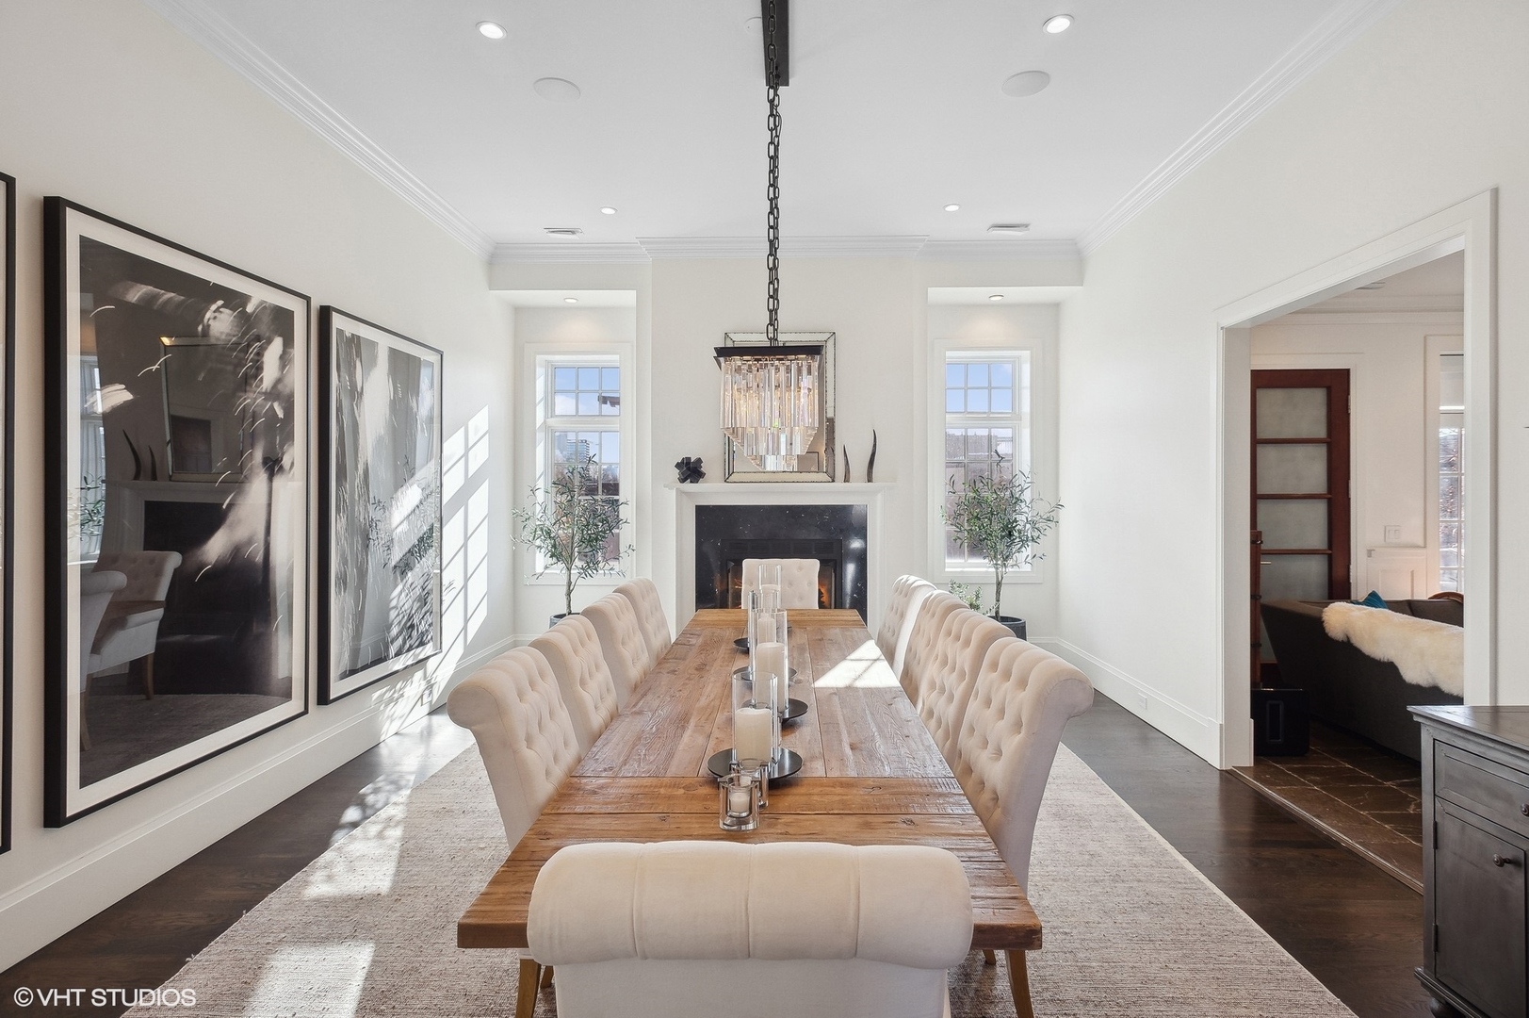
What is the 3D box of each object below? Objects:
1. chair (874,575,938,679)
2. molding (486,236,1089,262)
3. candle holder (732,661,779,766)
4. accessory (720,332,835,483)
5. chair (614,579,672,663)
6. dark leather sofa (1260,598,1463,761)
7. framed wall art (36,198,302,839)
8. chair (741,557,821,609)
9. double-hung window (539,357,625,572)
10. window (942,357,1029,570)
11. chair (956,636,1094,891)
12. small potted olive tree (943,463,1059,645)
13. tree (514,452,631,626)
[{"bbox_3d":[0.539,0.923,3.826,0.705,1.065,0.560,0,1,2],"label":"chair"},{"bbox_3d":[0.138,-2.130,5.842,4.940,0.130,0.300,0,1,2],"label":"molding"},{"bbox_3d":[-0.024,0.557,1.950,0.124,0.245,0.124,0,1,0],"label":"candle holder"},{"bbox_3d":[0.130,-0.842,5.950,0.900,1.230,0.060,0,-3,2],"label":"accessory"},{"bbox_3d":[-0.385,0.925,3.748,0.705,1.065,0.560,0,1,2],"label":"chair"},{"bbox_3d":[3.670,1.030,3.600,1.000,0.800,2.200,0,1,2],"label":"dark leather sofa"},{"bbox_3d":[-2.350,-0.003,3.030,0.055,2.100,1.250,0,1,2],"label":"framed wall art"},{"bbox_3d":[0.112,0.894,4.962,0.560,1.065,0.720,0,1,2],"label":"chair"},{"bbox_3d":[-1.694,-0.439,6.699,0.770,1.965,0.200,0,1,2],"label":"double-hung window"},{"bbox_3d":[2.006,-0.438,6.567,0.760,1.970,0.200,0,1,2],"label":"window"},{"bbox_3d":[0.525,0.950,2.160,0.680,1.020,0.570,0,1,2],"label":"chair"},{"bbox_3d":[1.927,0.470,5.850,0.900,1.800,0.870,0,1,2],"label":"small potted olive tree"},{"bbox_3d":[-1.643,0.460,6.156,0.960,1.875,0.820,0,1,2],"label":"tree"}]

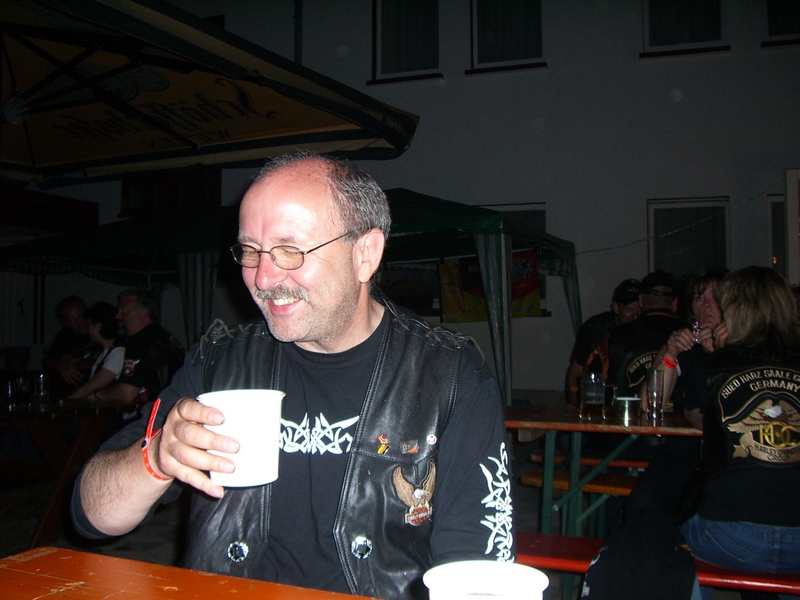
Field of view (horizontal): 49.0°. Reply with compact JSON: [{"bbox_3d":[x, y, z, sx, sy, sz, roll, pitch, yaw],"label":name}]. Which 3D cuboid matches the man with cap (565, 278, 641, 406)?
[{"bbox_3d":[1.250,0.560,5.150,0.620,1.360,0.720,0,-1,-22],"label":"man with cap"}]

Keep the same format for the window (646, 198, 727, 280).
[{"bbox_3d":[3.830,-0.610,11.660,1.060,1.500,0.150,-1,-1,19],"label":"window"}]

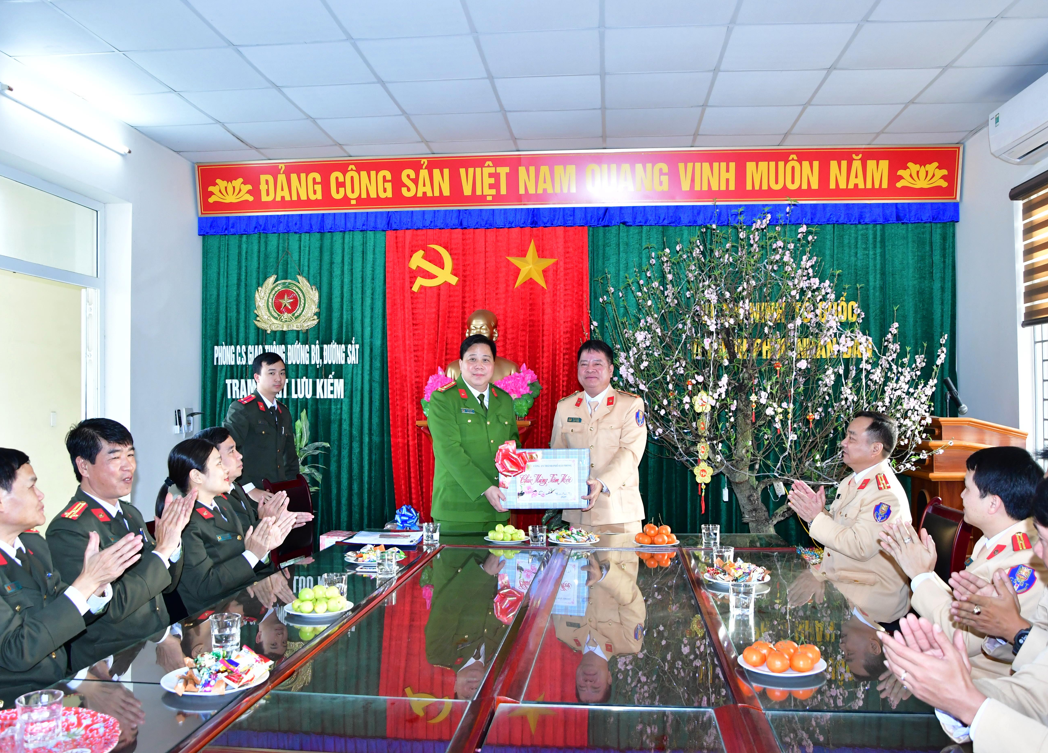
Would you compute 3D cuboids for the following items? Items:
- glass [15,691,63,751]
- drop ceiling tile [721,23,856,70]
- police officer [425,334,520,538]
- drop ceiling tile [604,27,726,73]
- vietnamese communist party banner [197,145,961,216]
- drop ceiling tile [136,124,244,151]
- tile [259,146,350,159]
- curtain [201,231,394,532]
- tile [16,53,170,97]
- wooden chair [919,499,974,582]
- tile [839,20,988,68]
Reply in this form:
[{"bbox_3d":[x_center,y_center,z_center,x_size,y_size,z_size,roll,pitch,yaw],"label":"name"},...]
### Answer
[{"bbox_3d":[-0.851,0.604,1.490,0.073,0.081,0.073,0,-1,6],"label":"glass"},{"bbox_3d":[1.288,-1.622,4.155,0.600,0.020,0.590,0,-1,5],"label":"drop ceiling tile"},{"bbox_3d":[-0.232,0.640,4.053,0.500,1.690,0.430,1,-1,-27],"label":"police officer"},{"bbox_3d":[0.690,-1.626,4.205,0.600,0.020,0.590,0,-1,5],"label":"drop ceiling tile"},{"bbox_3d":[0.285,-1.402,6.120,5.480,0.390,0.050,0,7,6],"label":"vietnamese communist party banner"},{"bbox_3d":[-2.206,-1.621,5.735,0.585,0.018,0.565,0,-1,6],"label":"drop ceiling tile"},{"bbox_3d":[-1.564,-1.593,6.016,0.600,0.020,0.310,0,-1,6],"label":"tile"},{"bbox_3d":[-1.630,0.170,6.060,1.430,2.540,0.120,0,-1,5],"label":"curtain"},{"bbox_3d":[-2.257,-1.594,4.479,0.595,0.020,0.585,0,-1,6],"label":"tile"},{"bbox_3d":[1.530,1.010,3.520,0.600,0.980,0.500,0,-1,5],"label":"wooden chair"},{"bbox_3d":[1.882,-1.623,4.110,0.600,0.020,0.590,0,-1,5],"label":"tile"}]

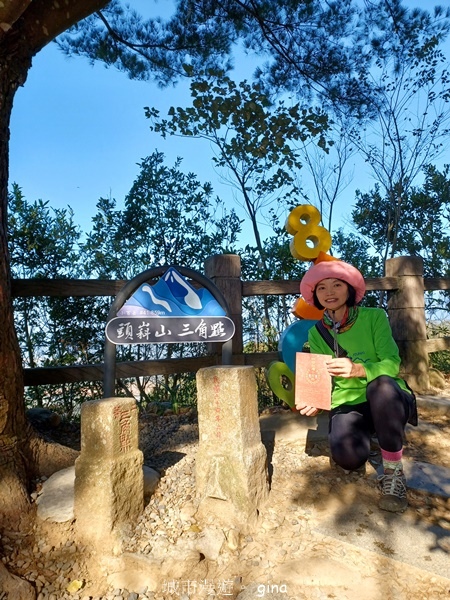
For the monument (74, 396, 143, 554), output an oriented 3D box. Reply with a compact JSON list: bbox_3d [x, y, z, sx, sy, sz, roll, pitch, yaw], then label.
[{"bbox_3d":[-0.432,0.630,1.615,0.180,0.510,0.180,-2,-4,26],"label":"monument"}]

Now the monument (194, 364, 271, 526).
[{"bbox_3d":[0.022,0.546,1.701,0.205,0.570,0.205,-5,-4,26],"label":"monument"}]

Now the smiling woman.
[{"bbox_3d":[0.645,0.333,2.092,0.530,1.070,0.710,-2,-4,25],"label":"smiling woman"}]

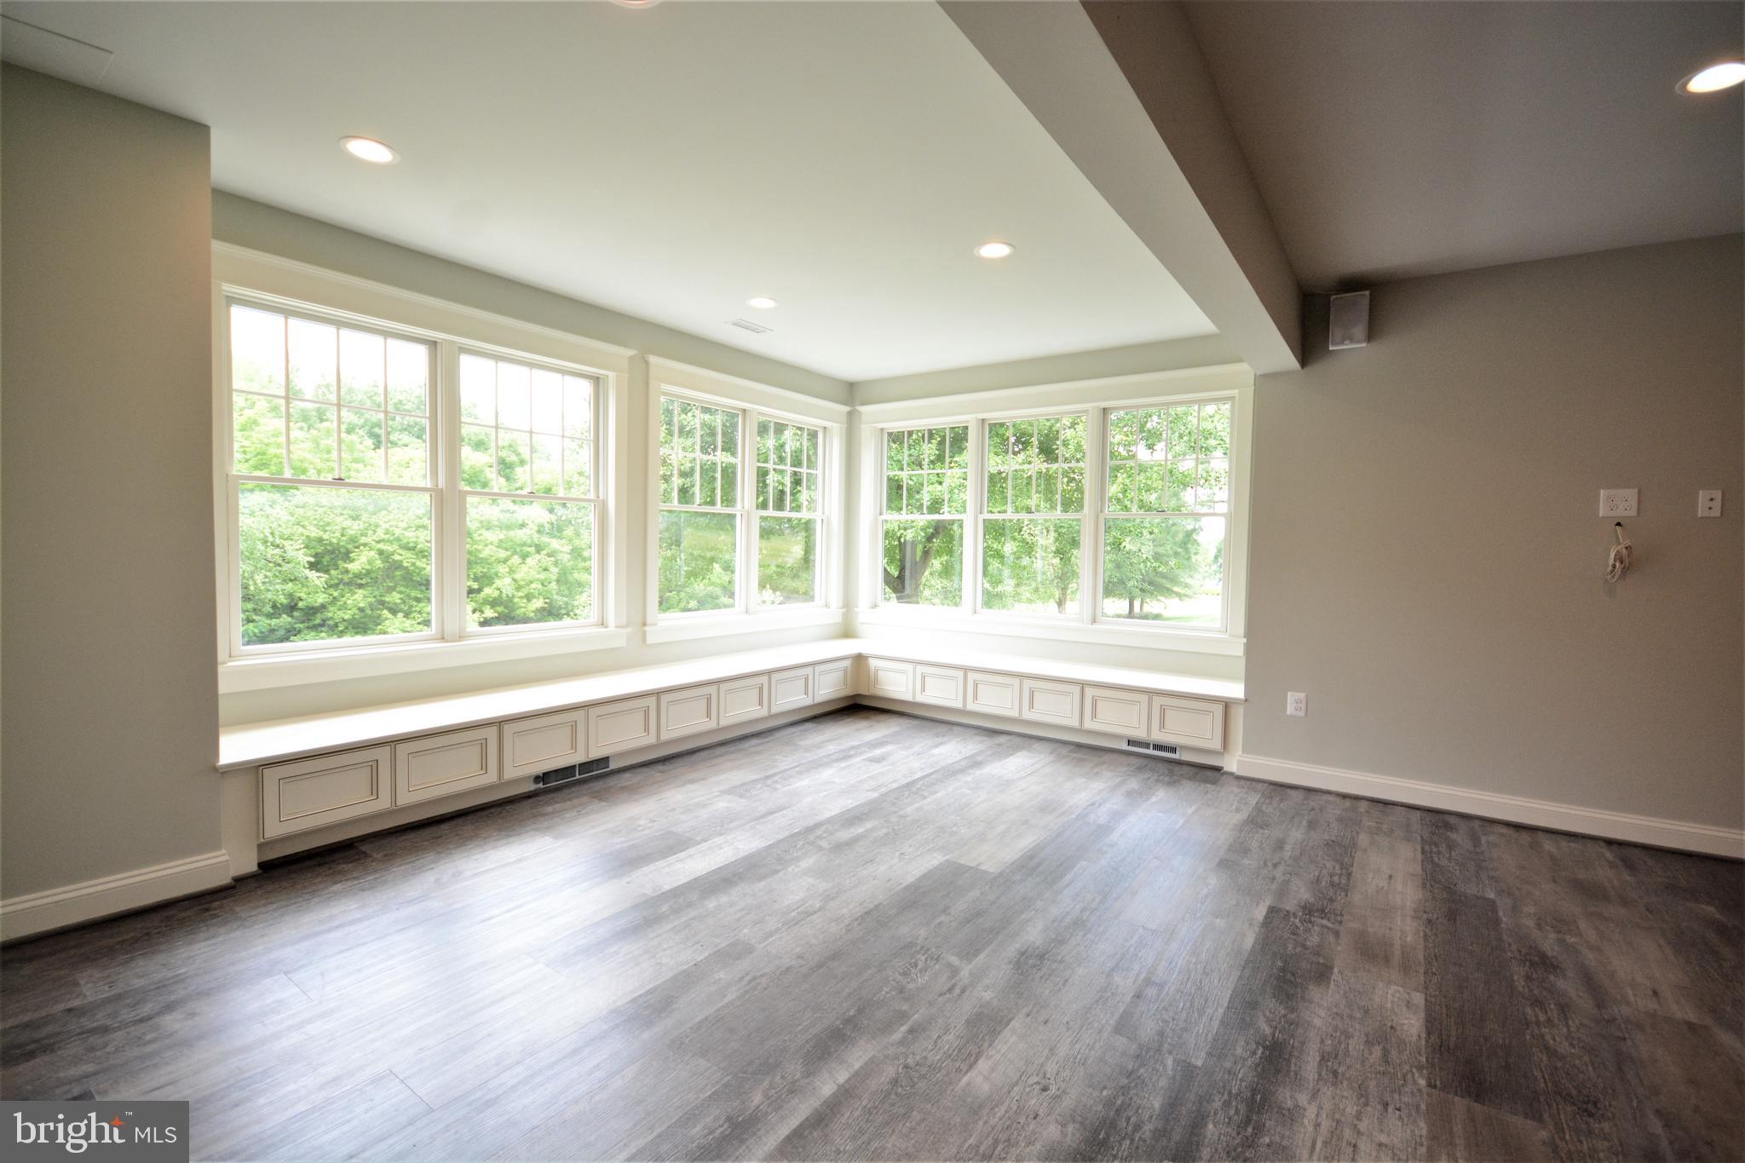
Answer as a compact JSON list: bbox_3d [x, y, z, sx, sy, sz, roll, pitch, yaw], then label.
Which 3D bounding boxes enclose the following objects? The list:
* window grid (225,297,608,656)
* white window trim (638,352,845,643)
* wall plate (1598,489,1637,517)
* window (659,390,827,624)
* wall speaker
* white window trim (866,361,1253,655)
[{"bbox_3d":[-2.032,-0.419,3.502,0.100,1.395,1.615,3,4,37],"label":"window grid"},{"bbox_3d":[-0.782,-0.488,5.015,0.080,1.695,1.830,3,4,37],"label":"white window trim"},{"bbox_3d":[3.131,-0.328,3.053,0.113,0.114,0.010,3,3,33],"label":"wall plate"},{"bbox_3d":[-0.832,-0.474,5.066,0.100,1.390,1.530,3,4,37],"label":"window"},{"bbox_3d":[2.279,-1.242,3.475,0.148,0.245,0.140,3,13,33],"label":"wall speaker"},{"bbox_3d":[1.042,-0.463,4.993,2.755,1.710,0.080,3,3,33],"label":"white window trim"}]

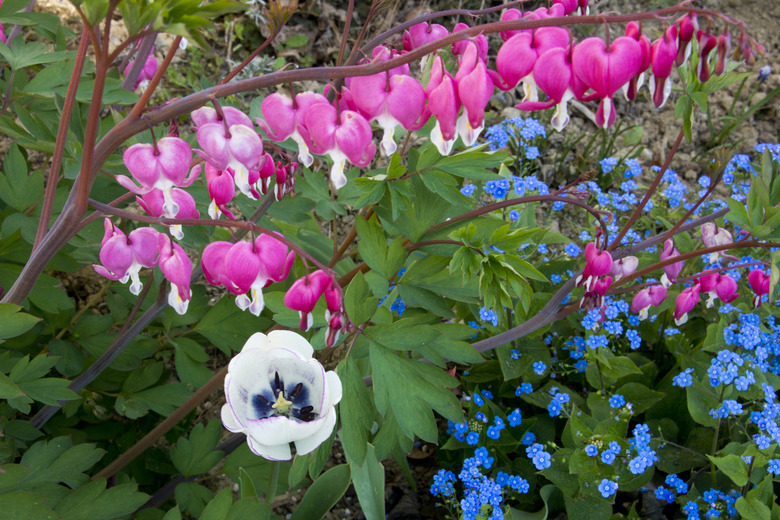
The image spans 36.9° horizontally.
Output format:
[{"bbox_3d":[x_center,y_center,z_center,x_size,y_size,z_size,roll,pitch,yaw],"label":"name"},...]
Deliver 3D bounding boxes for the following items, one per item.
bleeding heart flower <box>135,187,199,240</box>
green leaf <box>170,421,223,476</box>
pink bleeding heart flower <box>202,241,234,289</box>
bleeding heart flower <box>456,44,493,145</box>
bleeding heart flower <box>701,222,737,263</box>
[{"bbox_3d":[-0.108,-0.024,0.570,0.029,0.029,0.017,0,28,0],"label":"bleeding heart flower"},{"bbox_3d":[-0.122,0.120,0.740,0.033,0.009,0.036,9,54,6],"label":"green leaf"},{"bbox_3d":[-0.071,0.003,0.505,0.022,0.023,0.014,10,31,17],"label":"pink bleeding heart flower"},{"bbox_3d":[0.037,-0.074,0.520,0.015,0.040,0.026,-11,29,-15],"label":"bleeding heart flower"},{"bbox_3d":[0.194,-0.010,0.690,0.021,0.022,0.014,-3,30,-6],"label":"bleeding heart flower"}]

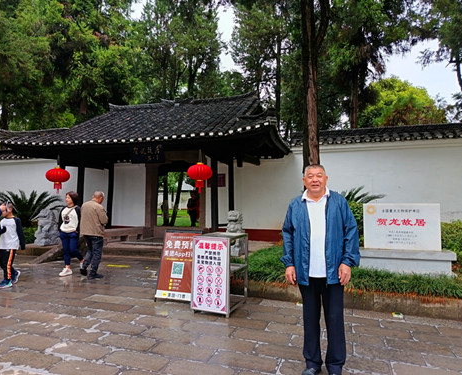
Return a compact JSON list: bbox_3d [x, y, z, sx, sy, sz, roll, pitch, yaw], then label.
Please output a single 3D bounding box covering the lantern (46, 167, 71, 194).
[{"bbox_3d":[-5.345,-0.225,10.700,0.680,0.800,0.680,-1,-4,20],"label":"lantern"}]

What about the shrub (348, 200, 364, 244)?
[{"bbox_3d":[2.586,0.800,7.200,1.200,1.300,1.100,-1,-4,20],"label":"shrub"}]

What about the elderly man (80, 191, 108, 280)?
[{"bbox_3d":[-2.686,0.930,6.831,0.540,1.680,0.420,-2,-5,30],"label":"elderly man"}]

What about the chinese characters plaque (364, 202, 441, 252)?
[{"bbox_3d":[2.952,0.674,5.950,1.190,0.785,0.090,-1,-4,20],"label":"chinese characters plaque"}]

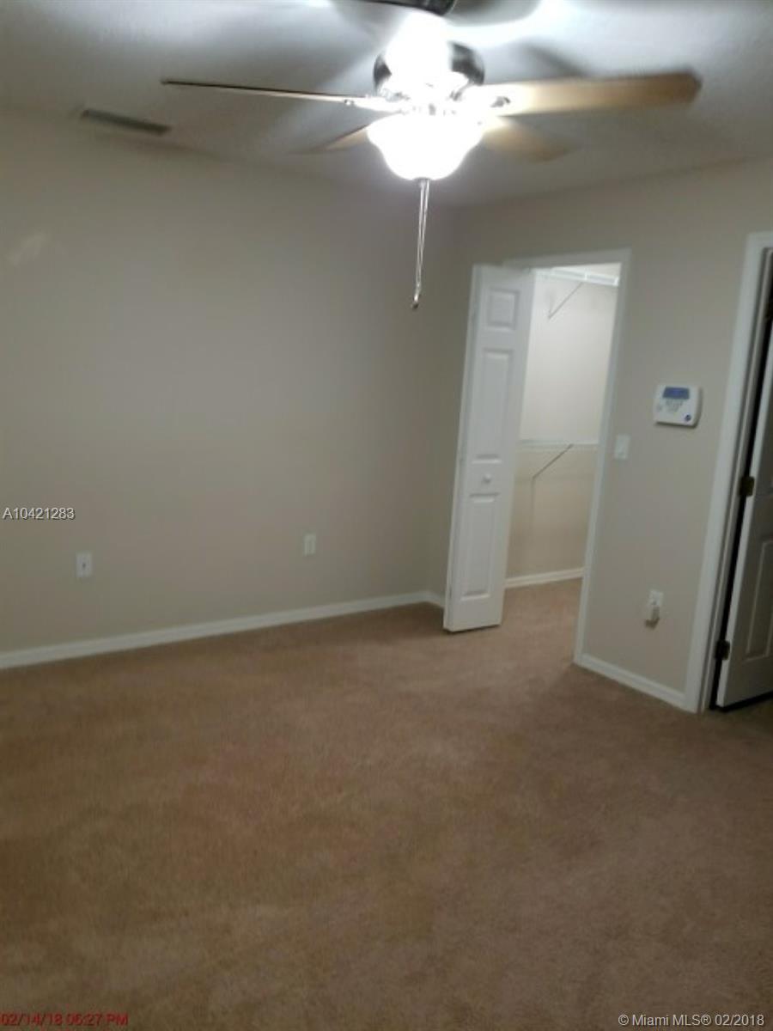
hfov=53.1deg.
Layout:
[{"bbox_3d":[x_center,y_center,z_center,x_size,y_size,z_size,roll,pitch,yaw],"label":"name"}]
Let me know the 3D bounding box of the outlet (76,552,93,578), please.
[{"bbox_3d":[-1.440,0.239,3.697,0.070,0.116,0.010,-4,13,-37],"label":"outlet"}]

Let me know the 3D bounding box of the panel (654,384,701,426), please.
[{"bbox_3d":[1.319,-0.495,3.521,0.032,0.161,0.200,-4,13,-37],"label":"panel"}]

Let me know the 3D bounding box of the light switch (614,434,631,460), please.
[{"bbox_3d":[1.151,-0.334,3.783,0.010,0.120,0.074,-4,13,-37],"label":"light switch"}]

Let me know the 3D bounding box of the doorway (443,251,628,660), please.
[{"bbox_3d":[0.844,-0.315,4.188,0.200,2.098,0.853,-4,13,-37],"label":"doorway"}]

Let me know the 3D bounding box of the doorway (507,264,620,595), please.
[{"bbox_3d":[0.895,-0.289,4.231,0.120,2.037,0.725,-4,13,-37],"label":"doorway"}]

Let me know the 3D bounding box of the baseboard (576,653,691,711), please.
[{"bbox_3d":[1.204,0.811,3.823,0.015,0.065,0.624,-4,13,-37],"label":"baseboard"}]

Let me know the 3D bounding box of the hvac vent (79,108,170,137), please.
[{"bbox_3d":[-1.095,-1.649,3.265,0.360,0.017,0.143,-4,13,-37],"label":"hvac vent"}]

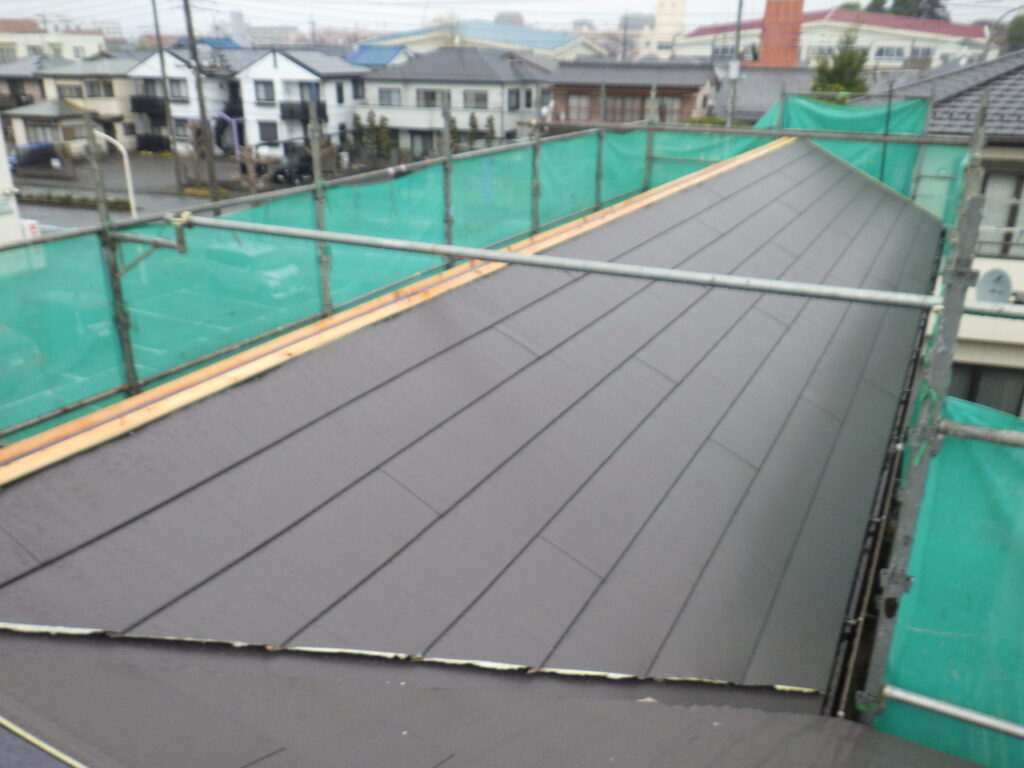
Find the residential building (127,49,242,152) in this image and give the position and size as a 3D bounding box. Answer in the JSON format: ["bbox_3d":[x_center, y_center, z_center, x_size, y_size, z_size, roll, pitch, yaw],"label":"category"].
[{"bbox_3d":[-24.962,-23.222,67.618,7.900,7.600,8.000,9,23,20],"label":"residential building"}]

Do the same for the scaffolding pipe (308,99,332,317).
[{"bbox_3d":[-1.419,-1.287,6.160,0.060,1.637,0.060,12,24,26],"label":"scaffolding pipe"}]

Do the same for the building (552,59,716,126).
[{"bbox_3d":[8.660,-18.108,56.920,9.900,6.500,5.800,11,24,24],"label":"building"}]

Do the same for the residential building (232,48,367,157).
[{"bbox_3d":[-15.931,-21.922,64.535,7.600,7.650,6.900,9,23,20],"label":"residential building"}]

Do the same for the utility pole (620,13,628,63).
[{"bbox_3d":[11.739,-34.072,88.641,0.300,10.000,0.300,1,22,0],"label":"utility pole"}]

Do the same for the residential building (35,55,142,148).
[{"bbox_3d":[-32.536,-23.920,69.637,8.200,7.350,6.500,9,23,20],"label":"residential building"}]

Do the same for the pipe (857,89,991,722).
[{"bbox_3d":[1.144,0.200,2.344,0.060,1.936,0.060,12,24,26],"label":"pipe"}]

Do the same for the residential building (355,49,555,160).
[{"bbox_3d":[-4.407,-22.986,67.022,12.000,8.000,8.300,9,23,20],"label":"residential building"}]

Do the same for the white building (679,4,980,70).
[{"bbox_3d":[44.188,-44.226,114.101,37.393,12.700,16.000,10,24,26],"label":"white building"}]

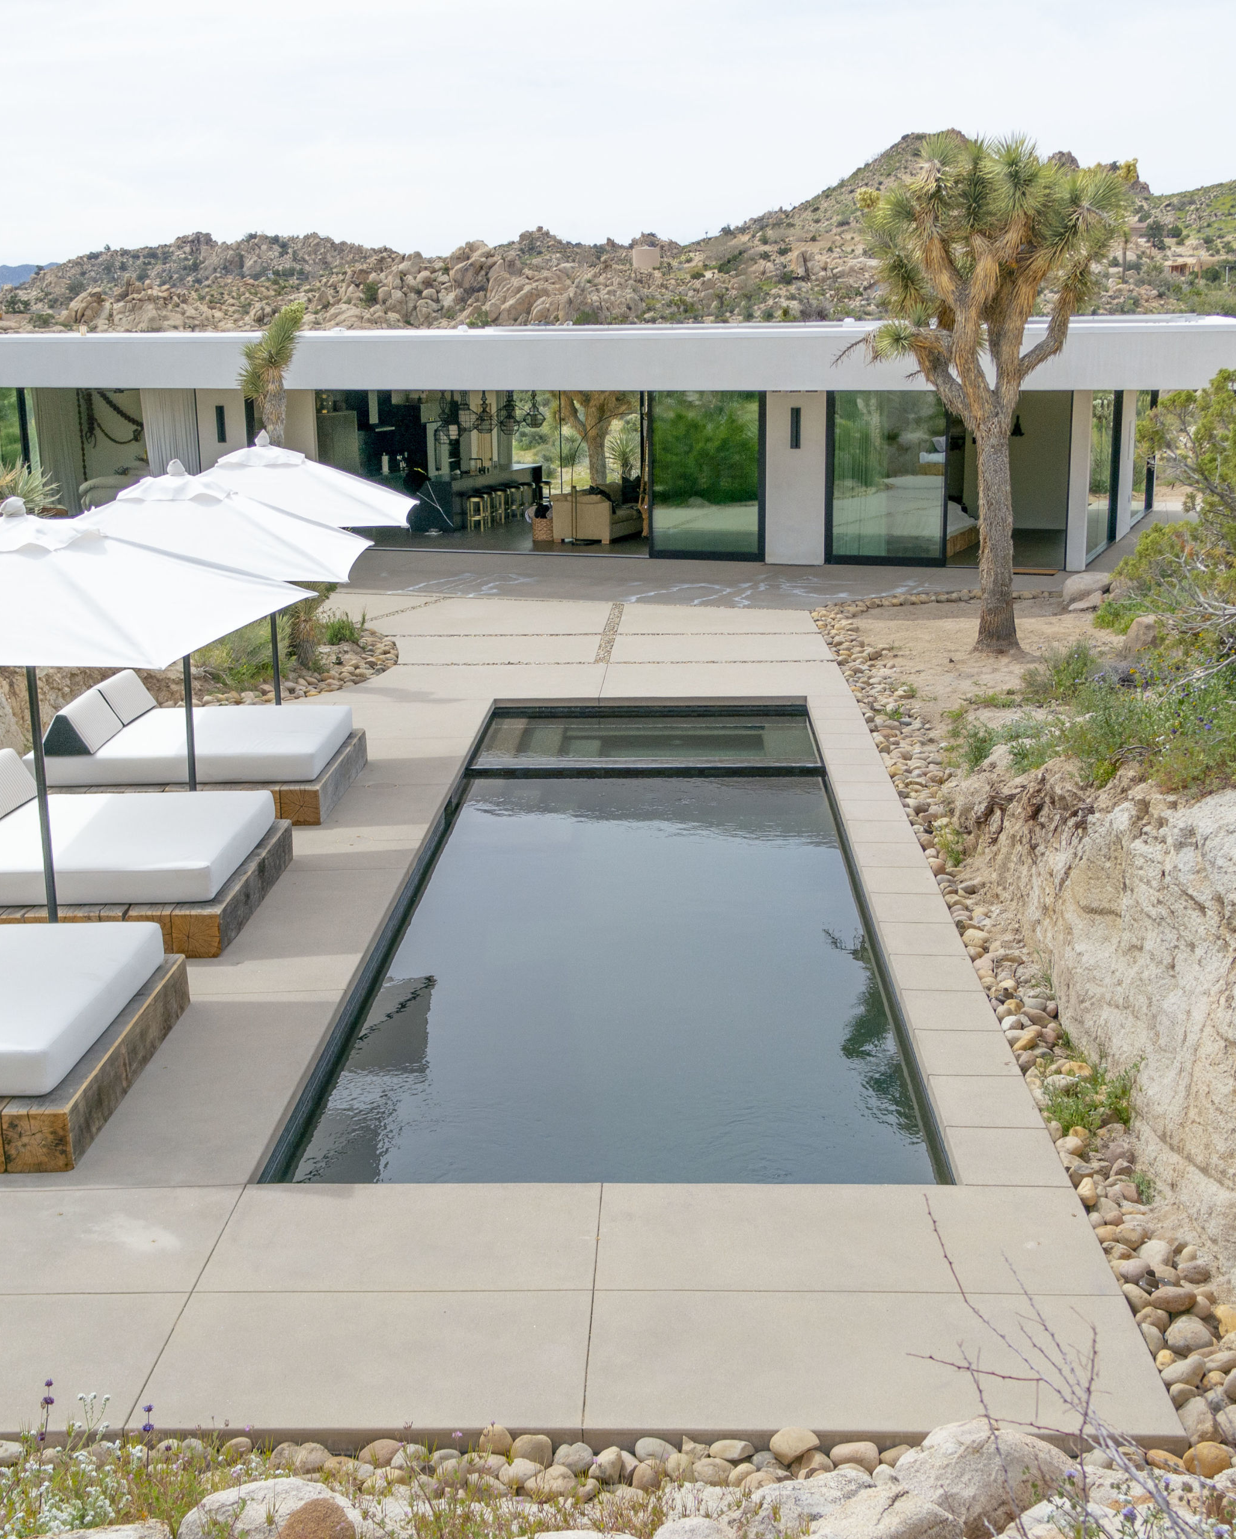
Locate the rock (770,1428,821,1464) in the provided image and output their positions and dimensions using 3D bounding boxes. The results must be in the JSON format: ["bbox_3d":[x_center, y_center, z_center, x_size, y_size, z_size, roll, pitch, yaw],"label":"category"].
[{"bbox_3d":[0.609,2.318,6.590,0.145,0.095,0.110,0,13,2],"label":"rock"}]

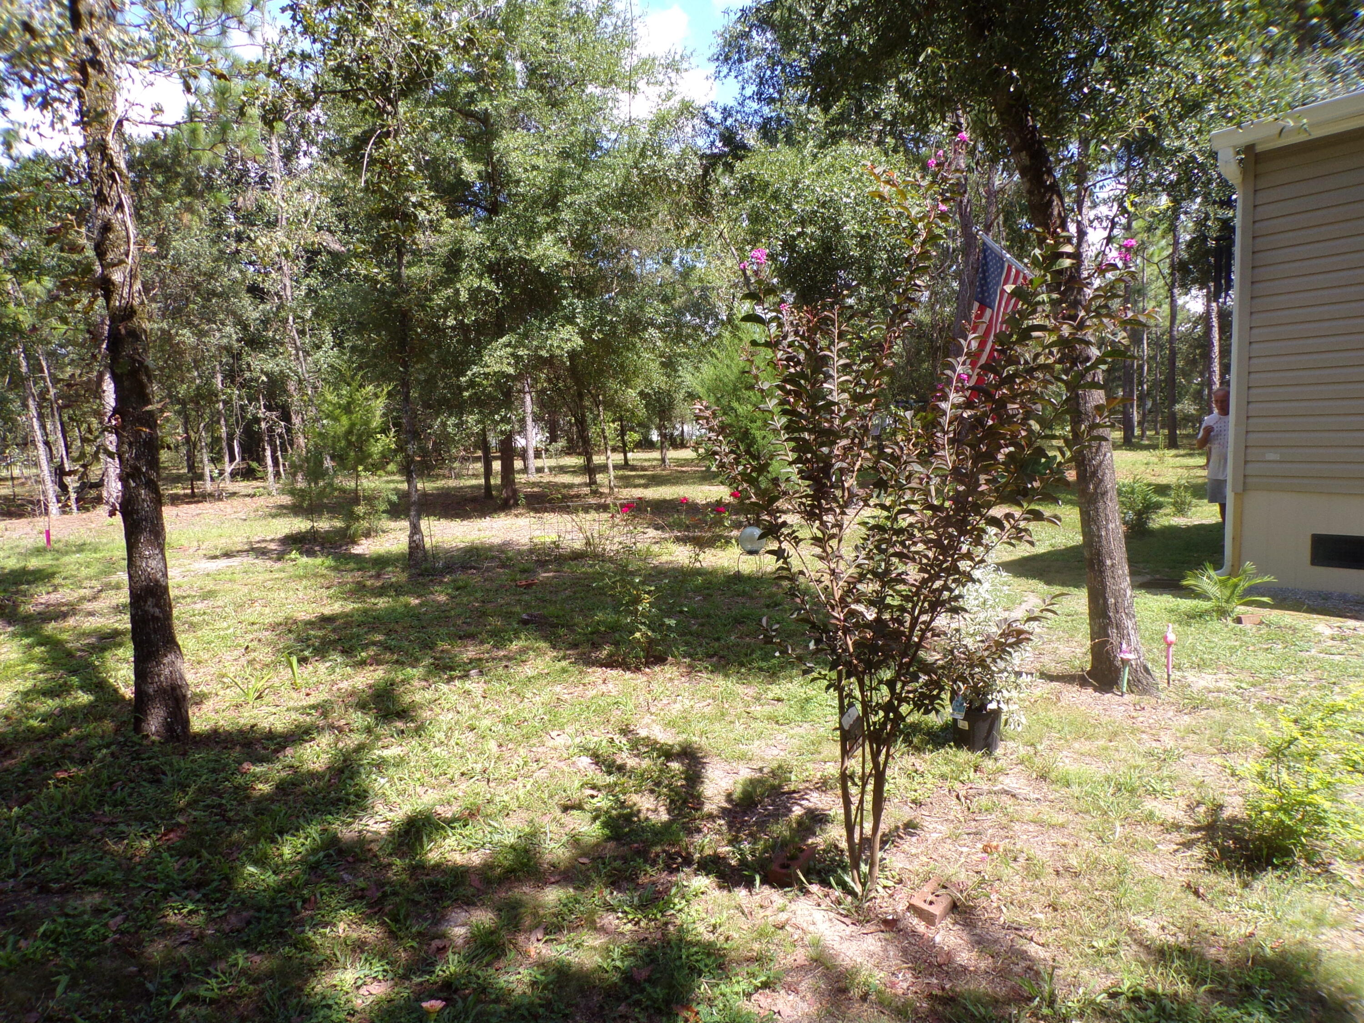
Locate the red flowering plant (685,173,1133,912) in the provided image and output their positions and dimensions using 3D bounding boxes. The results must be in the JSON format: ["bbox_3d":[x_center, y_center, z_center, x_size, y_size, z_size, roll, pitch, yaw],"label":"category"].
[{"bbox_3d":[0.660,0.060,2.622,1.260,2.080,1.200,-1,5,0],"label":"red flowering plant"}]

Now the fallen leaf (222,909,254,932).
[{"bbox_3d":[-1.210,1.117,2.578,0.090,0.030,0.100,-2,5,-17],"label":"fallen leaf"}]

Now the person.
[{"bbox_3d":[5.552,-0.431,9.700,0.540,1.730,0.360,1,5,25],"label":"person"}]

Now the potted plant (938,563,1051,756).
[{"bbox_3d":[1.287,0.596,3.945,0.430,0.780,0.420,1,5,17],"label":"potted plant"}]

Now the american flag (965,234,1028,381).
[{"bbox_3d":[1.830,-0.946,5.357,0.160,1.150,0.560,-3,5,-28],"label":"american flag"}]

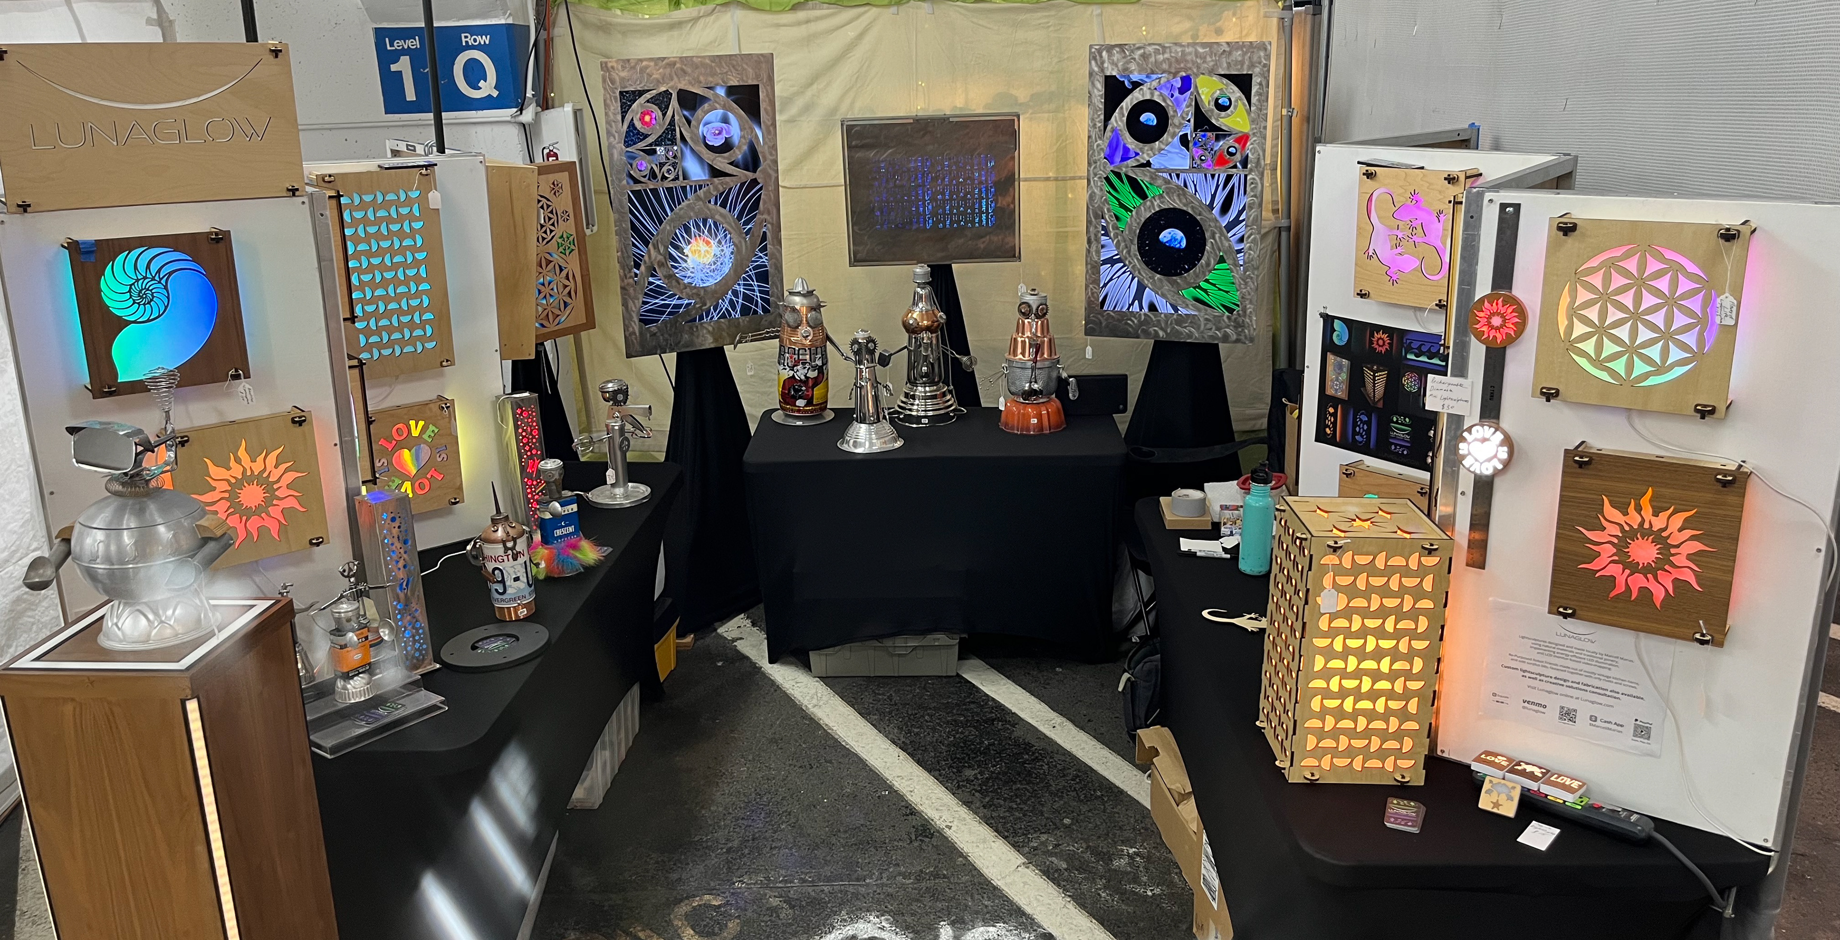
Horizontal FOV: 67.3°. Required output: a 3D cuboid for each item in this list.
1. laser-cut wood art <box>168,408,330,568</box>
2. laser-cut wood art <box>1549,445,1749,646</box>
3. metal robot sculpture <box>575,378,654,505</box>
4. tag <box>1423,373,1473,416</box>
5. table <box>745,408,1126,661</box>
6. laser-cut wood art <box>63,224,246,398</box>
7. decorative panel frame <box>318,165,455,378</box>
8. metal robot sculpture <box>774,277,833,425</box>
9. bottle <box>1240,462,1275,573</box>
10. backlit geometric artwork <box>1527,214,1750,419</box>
[{"bbox_3d":[-1.297,0.037,2.669,0.257,0.272,0.055,-14,20,-38],"label":"laser-cut wood art"},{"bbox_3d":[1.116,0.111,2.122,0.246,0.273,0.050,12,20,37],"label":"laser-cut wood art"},{"bbox_3d":[-0.878,-0.082,3.967,0.200,0.340,0.170,4,17,17],"label":"metal robot sculpture"},{"bbox_3d":[0.871,-0.123,2.276,0.073,0.058,0.004,12,20,37],"label":"tag"},{"bbox_3d":[0.053,0.218,4.798,1.210,0.725,0.630,-1,16,0],"label":"table"},{"bbox_3d":[-1.379,-0.287,2.510,0.260,0.276,0.055,-14,20,-38],"label":"laser-cut wood art"},{"bbox_3d":[-1.298,-0.476,3.355,0.282,0.485,0.055,-15,21,-41],"label":"decorative panel frame"},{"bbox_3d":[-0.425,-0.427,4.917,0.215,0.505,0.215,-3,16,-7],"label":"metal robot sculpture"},{"bbox_3d":[0.810,0.114,3.314,0.072,0.270,0.072,-1,16,0],"label":"bottle"},{"bbox_3d":[1.071,-0.233,2.056,0.263,0.276,0.050,12,20,37],"label":"backlit geometric artwork"}]

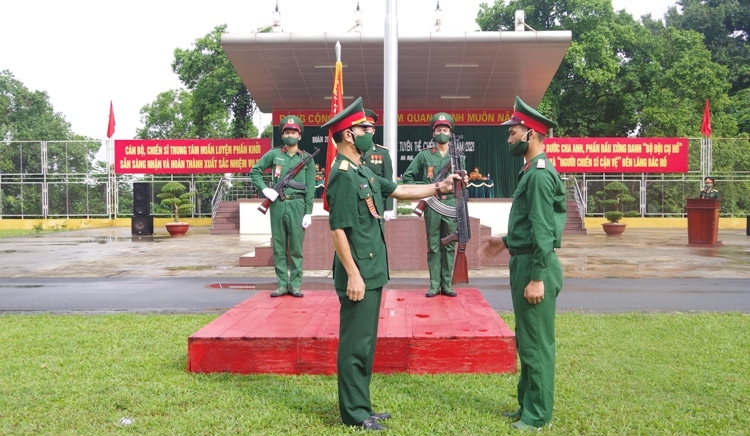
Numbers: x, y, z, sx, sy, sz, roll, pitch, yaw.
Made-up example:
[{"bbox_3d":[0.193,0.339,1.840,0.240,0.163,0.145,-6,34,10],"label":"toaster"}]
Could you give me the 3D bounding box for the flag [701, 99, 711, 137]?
[{"bbox_3d":[12.591,-3.844,28.410,0.420,1.460,0.300,0,1,2],"label":"flag"}]

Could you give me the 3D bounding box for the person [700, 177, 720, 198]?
[{"bbox_3d":[8.232,-0.174,18.400,0.500,1.670,0.350,1,2,37],"label":"person"}]

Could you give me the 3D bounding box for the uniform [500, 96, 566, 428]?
[{"bbox_3d":[0.888,0.238,4.200,0.390,1.810,0.480,0,2,-4],"label":"uniform"}]

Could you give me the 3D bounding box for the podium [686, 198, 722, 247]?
[{"bbox_3d":[7.877,0.093,17.900,0.680,1.160,0.560,2,3,41],"label":"podium"}]

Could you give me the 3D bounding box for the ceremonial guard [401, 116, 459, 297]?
[{"bbox_3d":[0.584,-0.152,7.620,0.620,1.830,0.420,0,2,2],"label":"ceremonial guard"}]

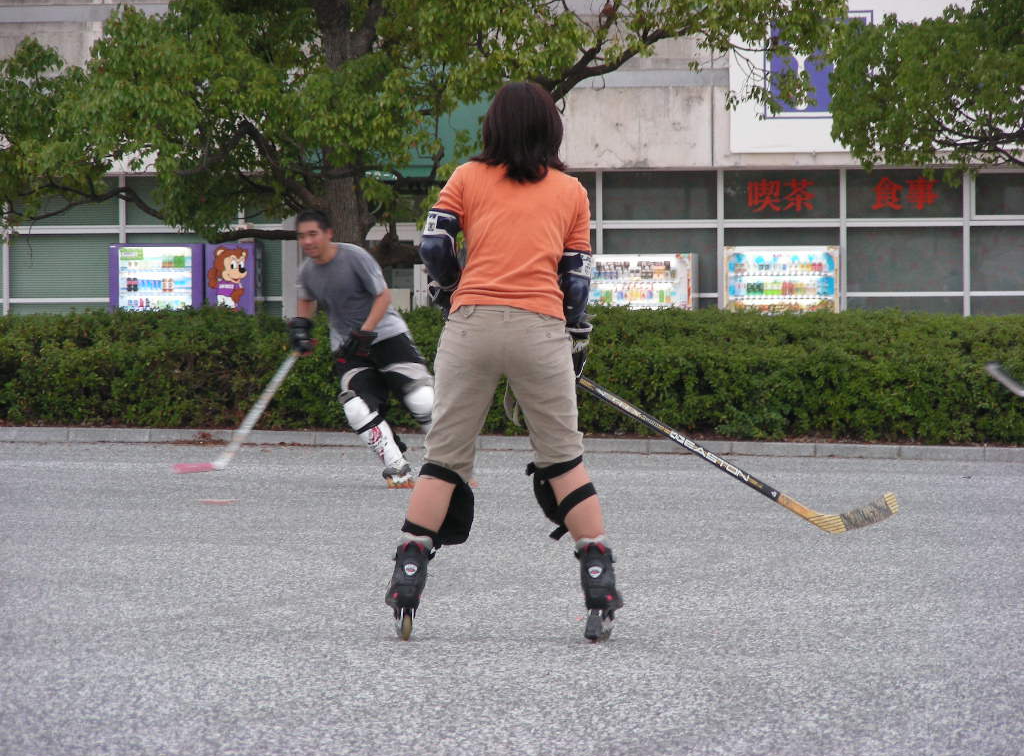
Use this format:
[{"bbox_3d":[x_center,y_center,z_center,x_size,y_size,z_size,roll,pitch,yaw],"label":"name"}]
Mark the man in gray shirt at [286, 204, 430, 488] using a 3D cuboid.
[{"bbox_3d":[-0.731,-0.151,35.400,0.660,1.445,0.760,0,1,35],"label":"man in gray shirt"}]

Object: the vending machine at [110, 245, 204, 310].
[{"bbox_3d":[-4.218,-0.706,82.369,1.160,1.830,0.730,0,1,9],"label":"vending machine"}]

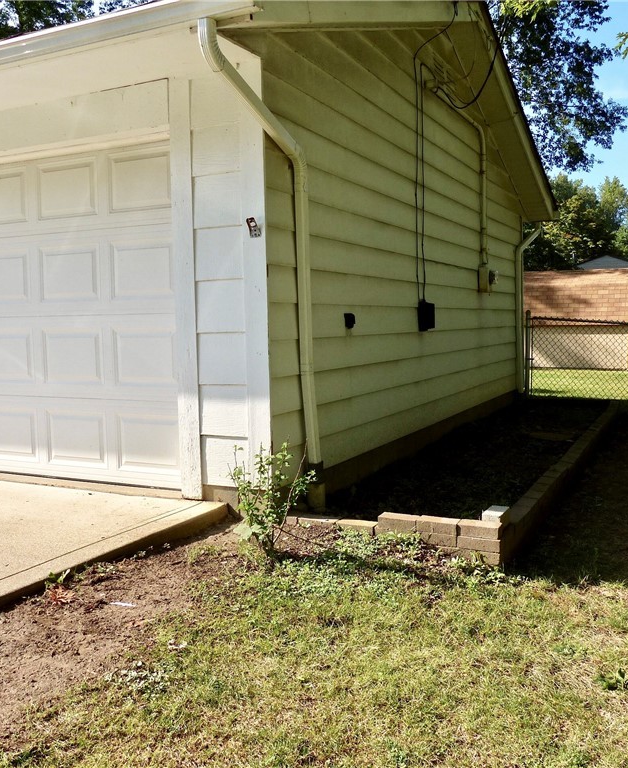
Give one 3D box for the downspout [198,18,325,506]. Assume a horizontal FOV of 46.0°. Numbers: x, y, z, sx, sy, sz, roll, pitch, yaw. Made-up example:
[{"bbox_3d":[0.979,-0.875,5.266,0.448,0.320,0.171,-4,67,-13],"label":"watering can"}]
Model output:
[{"bbox_3d":[-0.234,-0.455,3.837,0.140,2.460,1.070,2,5,27],"label":"downspout"}]

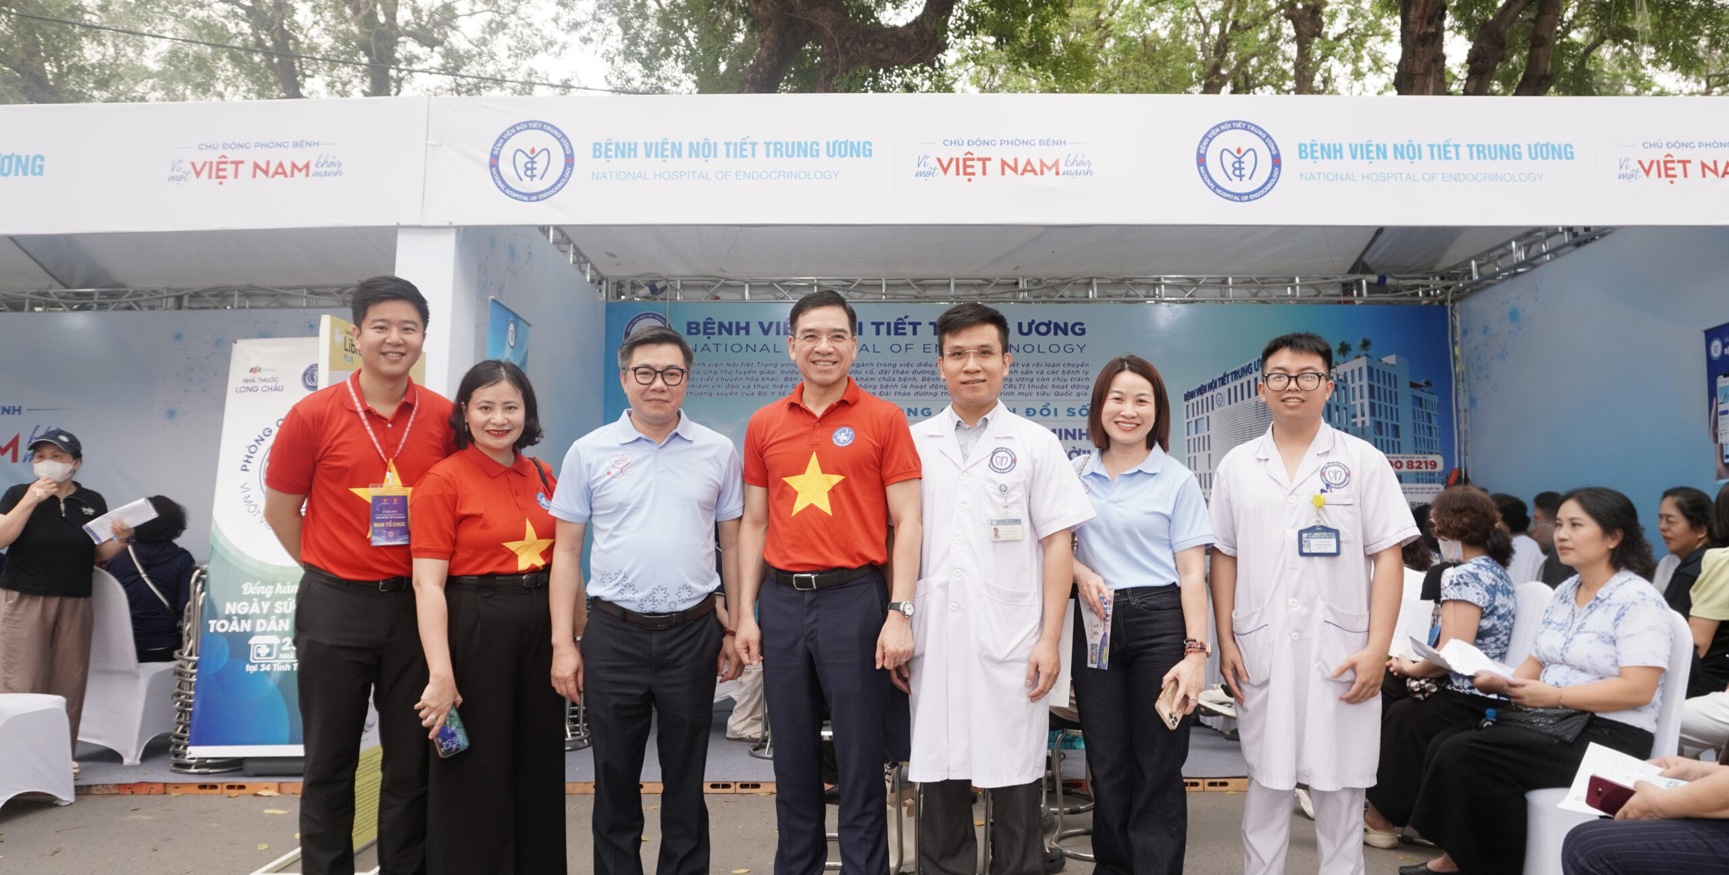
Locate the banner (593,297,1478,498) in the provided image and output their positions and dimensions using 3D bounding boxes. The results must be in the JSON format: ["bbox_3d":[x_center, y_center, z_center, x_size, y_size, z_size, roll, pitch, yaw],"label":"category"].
[{"bbox_3d":[1.030,0.386,7.198,5.350,2.500,0.060,0,-6,-1],"label":"banner"}]

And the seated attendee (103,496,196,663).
[{"bbox_3d":[-3.360,0.901,5.658,0.500,1.240,0.720,-3,-6,23],"label":"seated attendee"}]

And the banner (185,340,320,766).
[{"bbox_3d":[-2.560,0.515,5.124,0.800,1.900,0.200,1,-9,8],"label":"banner"}]

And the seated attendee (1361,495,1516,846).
[{"bbox_3d":[2.040,0.826,4.238,0.820,1.260,0.520,-2,-6,21],"label":"seated attendee"}]

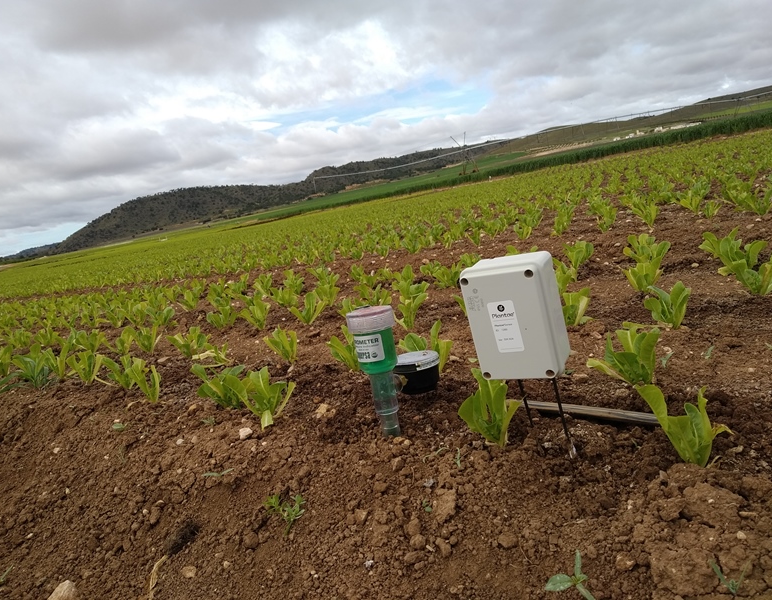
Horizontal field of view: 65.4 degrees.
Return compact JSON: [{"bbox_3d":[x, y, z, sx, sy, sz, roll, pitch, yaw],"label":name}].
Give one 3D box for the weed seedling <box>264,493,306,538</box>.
[{"bbox_3d":[-0.149,0.323,0.906,0.060,0.060,0.056,-13,11,-14],"label":"weed seedling"}]

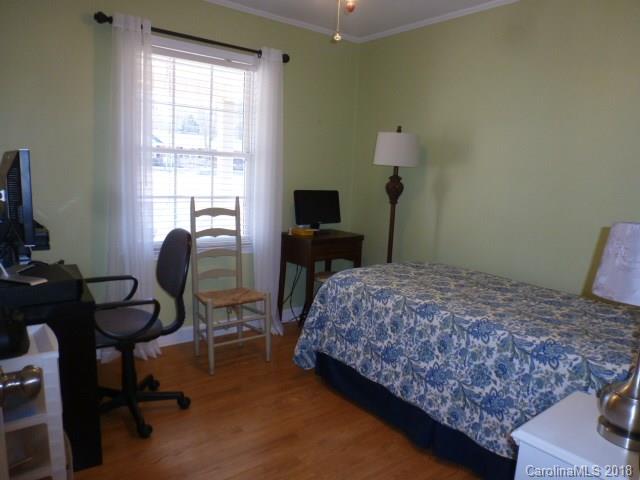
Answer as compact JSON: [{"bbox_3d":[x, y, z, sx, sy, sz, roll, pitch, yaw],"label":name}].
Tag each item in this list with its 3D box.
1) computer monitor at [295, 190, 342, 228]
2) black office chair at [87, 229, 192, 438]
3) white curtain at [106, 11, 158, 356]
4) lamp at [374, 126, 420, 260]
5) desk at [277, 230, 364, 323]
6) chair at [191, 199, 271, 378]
[{"bbox_3d":[-0.017,-0.222,3.606,0.460,0.355,0.180,-5,13,-38],"label":"computer monitor"},{"bbox_3d":[-0.967,0.433,2.268,0.610,0.965,0.580,-4,12,-34],"label":"black office chair"},{"bbox_3d":[-1.180,-0.238,2.754,0.380,2.100,0.110,-5,13,-38],"label":"white curtain"},{"bbox_3d":[0.531,-0.013,3.286,0.340,1.620,0.340,-5,13,-38],"label":"lamp"},{"bbox_3d":[0.004,0.330,3.694,0.540,0.760,0.420,-5,13,-38],"label":"desk"},{"bbox_3d":[-0.615,0.268,2.950,0.440,1.085,0.440,-5,12,-37],"label":"chair"}]

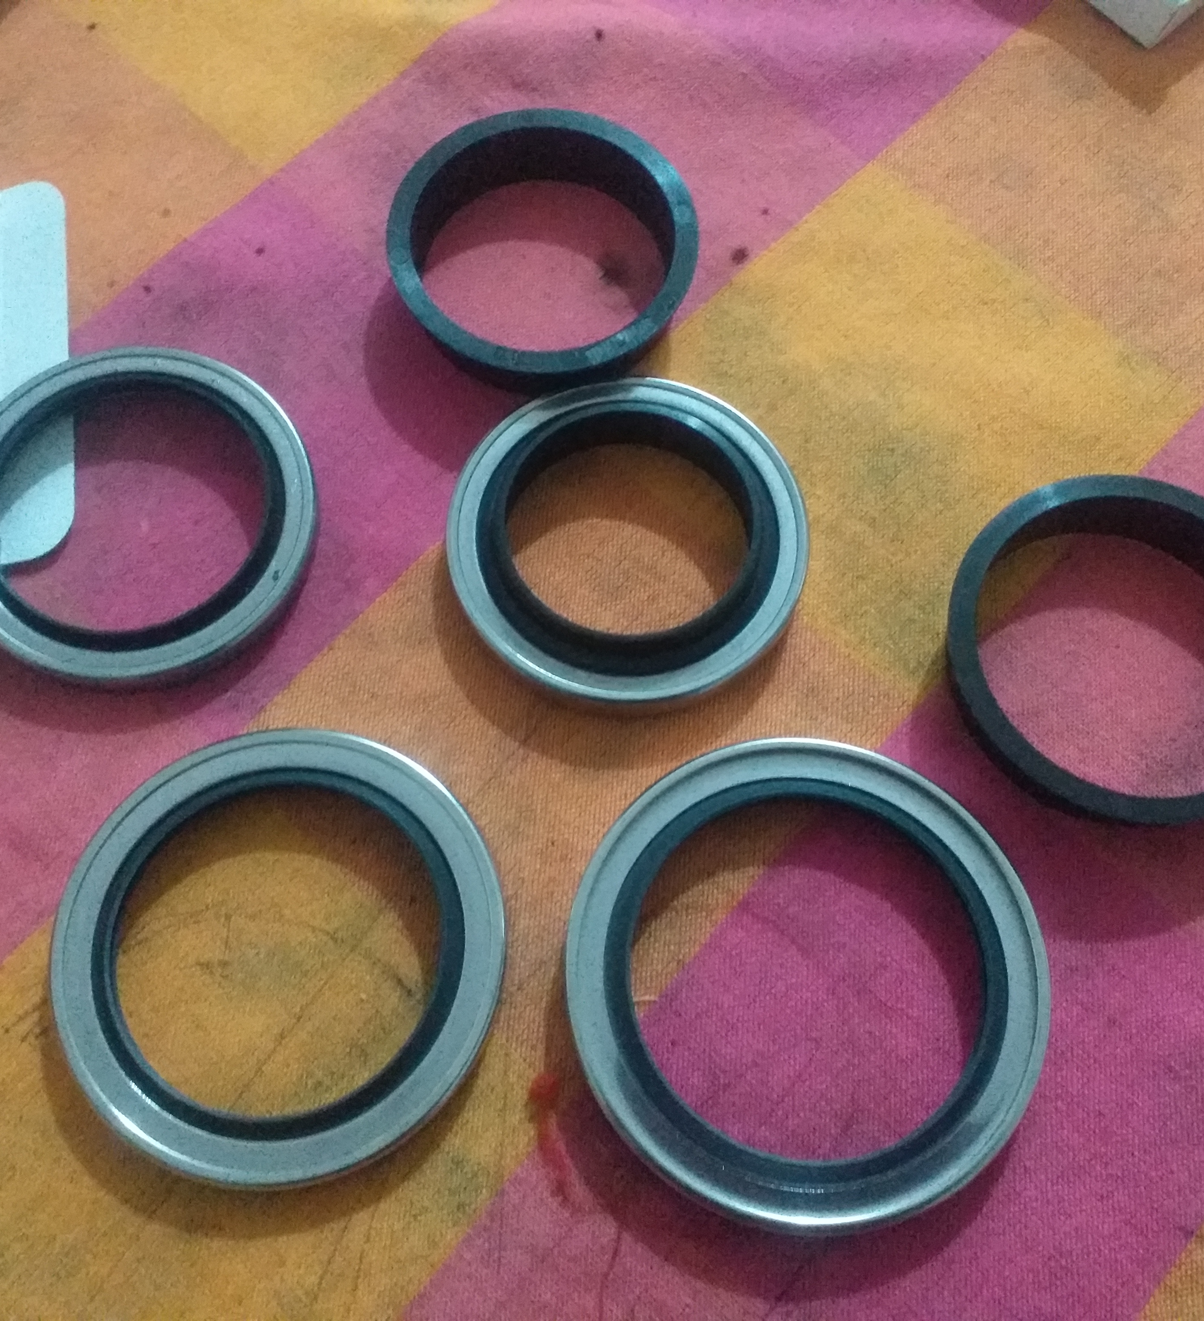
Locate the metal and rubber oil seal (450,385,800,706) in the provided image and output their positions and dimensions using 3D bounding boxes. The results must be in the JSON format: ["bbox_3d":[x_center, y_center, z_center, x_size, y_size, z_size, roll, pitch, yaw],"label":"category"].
[{"bbox_3d":[0.005,-0.024,0.261,0.070,0.015,0.070,0,70,-1],"label":"metal and rubber oil seal"}]

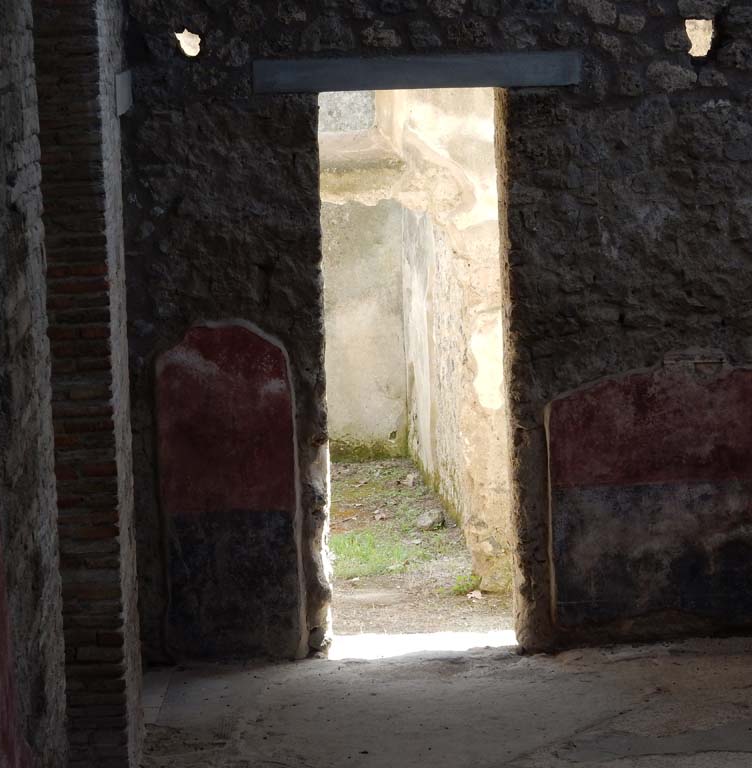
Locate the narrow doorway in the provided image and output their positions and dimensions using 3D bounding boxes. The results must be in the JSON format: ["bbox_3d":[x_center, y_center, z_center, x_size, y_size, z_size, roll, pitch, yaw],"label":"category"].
[{"bbox_3d":[0.153,-0.059,11.559,0.741,2.200,0.400,-2,7,-4],"label":"narrow doorway"}]

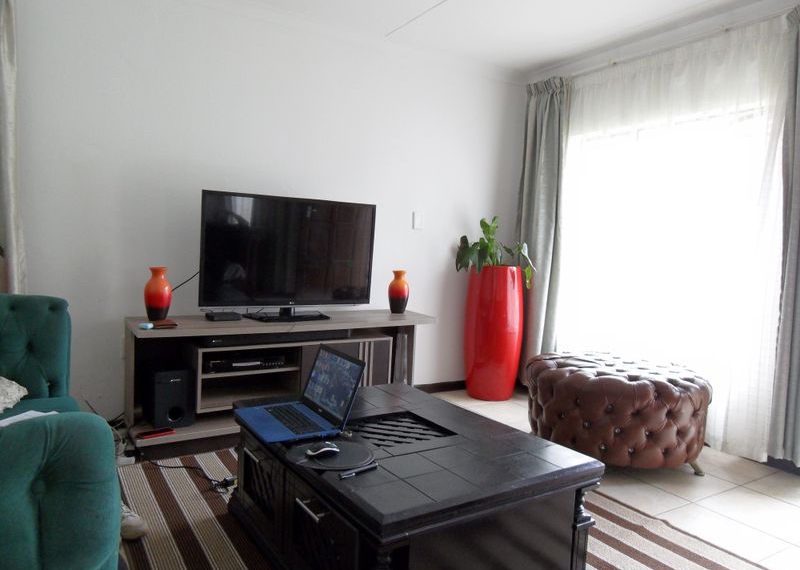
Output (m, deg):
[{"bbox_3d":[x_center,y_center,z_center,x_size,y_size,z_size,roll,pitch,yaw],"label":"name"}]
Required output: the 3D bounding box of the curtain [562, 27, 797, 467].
[{"bbox_3d":[1.564,-0.284,3.539,0.100,2.357,1.512,1,4,-32],"label":"curtain"}]

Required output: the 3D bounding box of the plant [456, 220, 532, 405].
[{"bbox_3d":[0.713,0.165,4.137,0.493,1.355,0.472,3,3,0],"label":"plant"}]

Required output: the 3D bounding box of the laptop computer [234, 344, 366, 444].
[{"bbox_3d":[-0.361,0.370,1.953,0.331,0.248,0.376,1,4,-31],"label":"laptop computer"}]

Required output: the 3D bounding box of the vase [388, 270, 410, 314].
[{"bbox_3d":[-0.006,0.045,3.792,0.147,0.296,0.147,3,3,0],"label":"vase"}]

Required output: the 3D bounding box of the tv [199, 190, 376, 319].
[{"bbox_3d":[-0.631,-0.160,3.303,1.071,0.710,0.273,1,4,-32],"label":"tv"}]

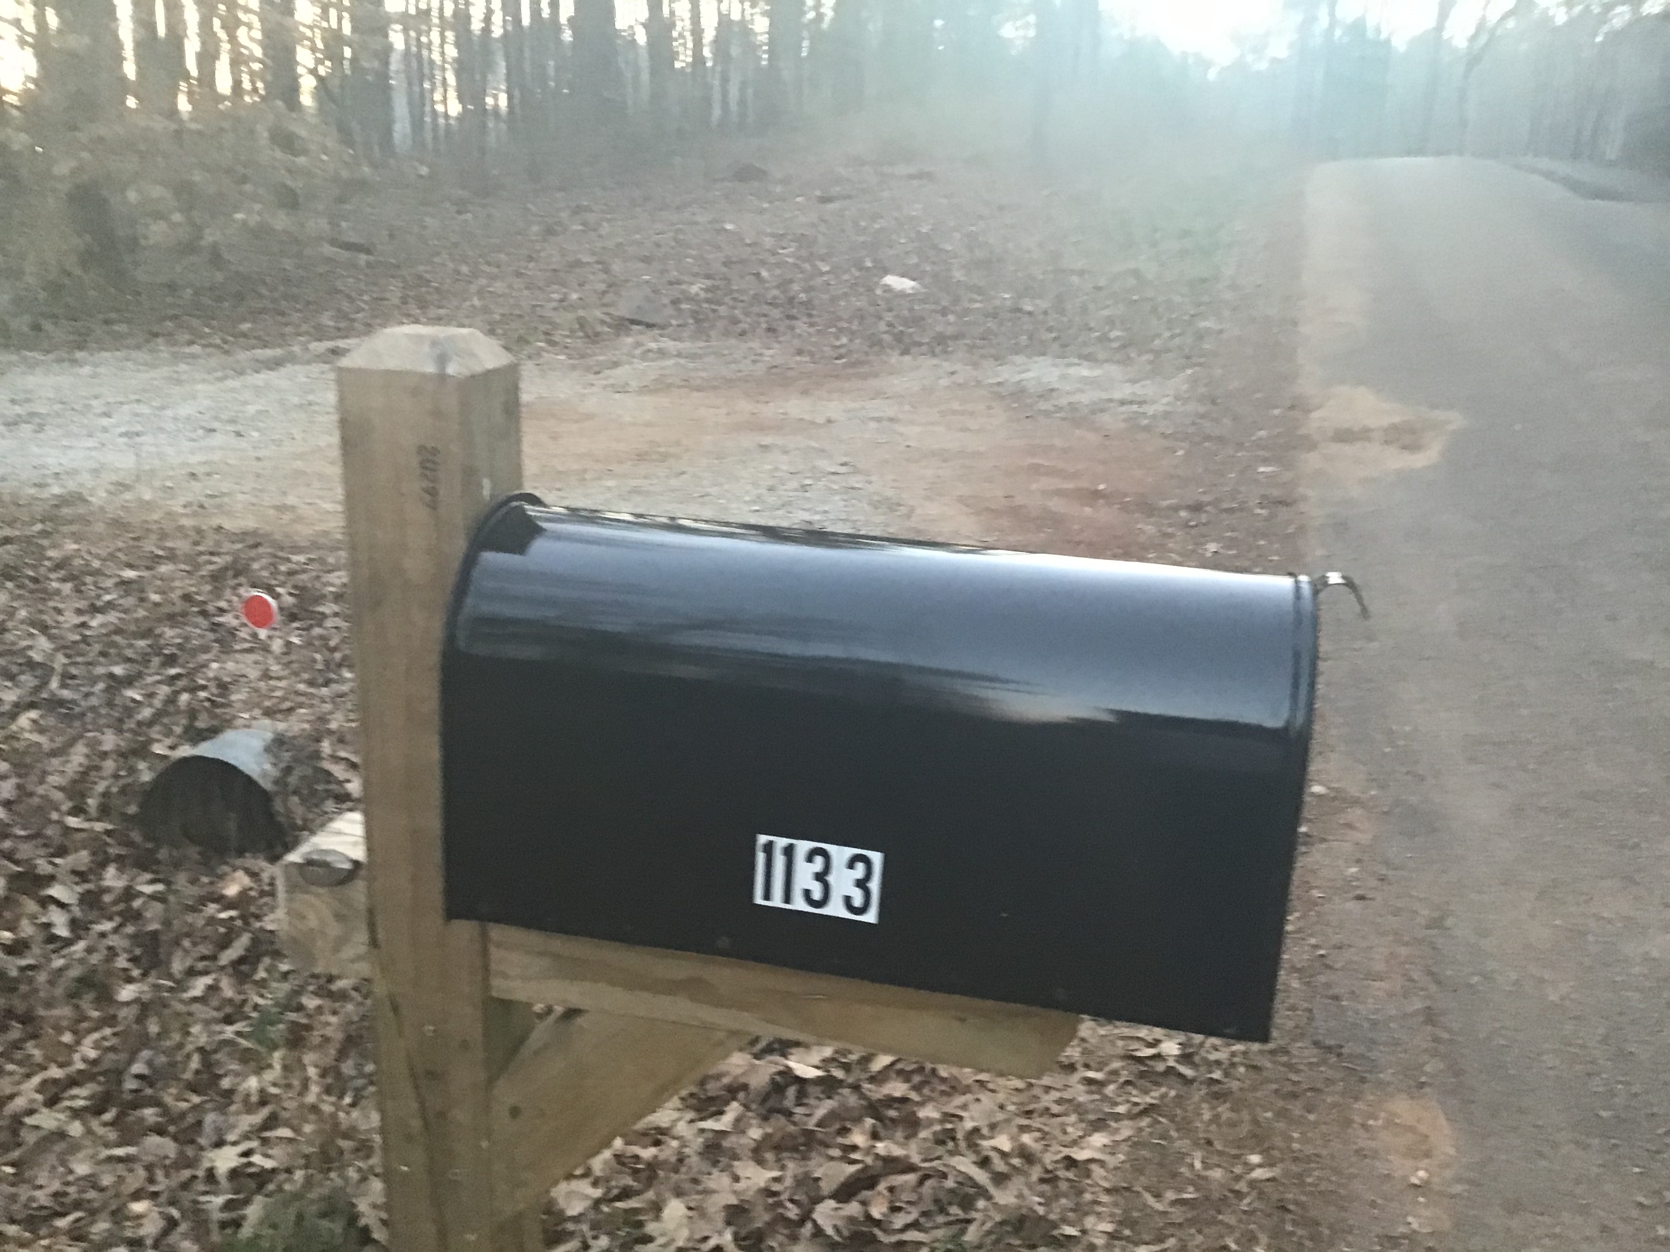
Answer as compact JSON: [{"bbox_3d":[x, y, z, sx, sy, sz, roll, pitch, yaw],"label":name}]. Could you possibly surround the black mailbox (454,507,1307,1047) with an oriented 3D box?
[{"bbox_3d":[0.029,0.068,1.025,0.540,0.264,0.222,6,19,11],"label":"black mailbox"}]

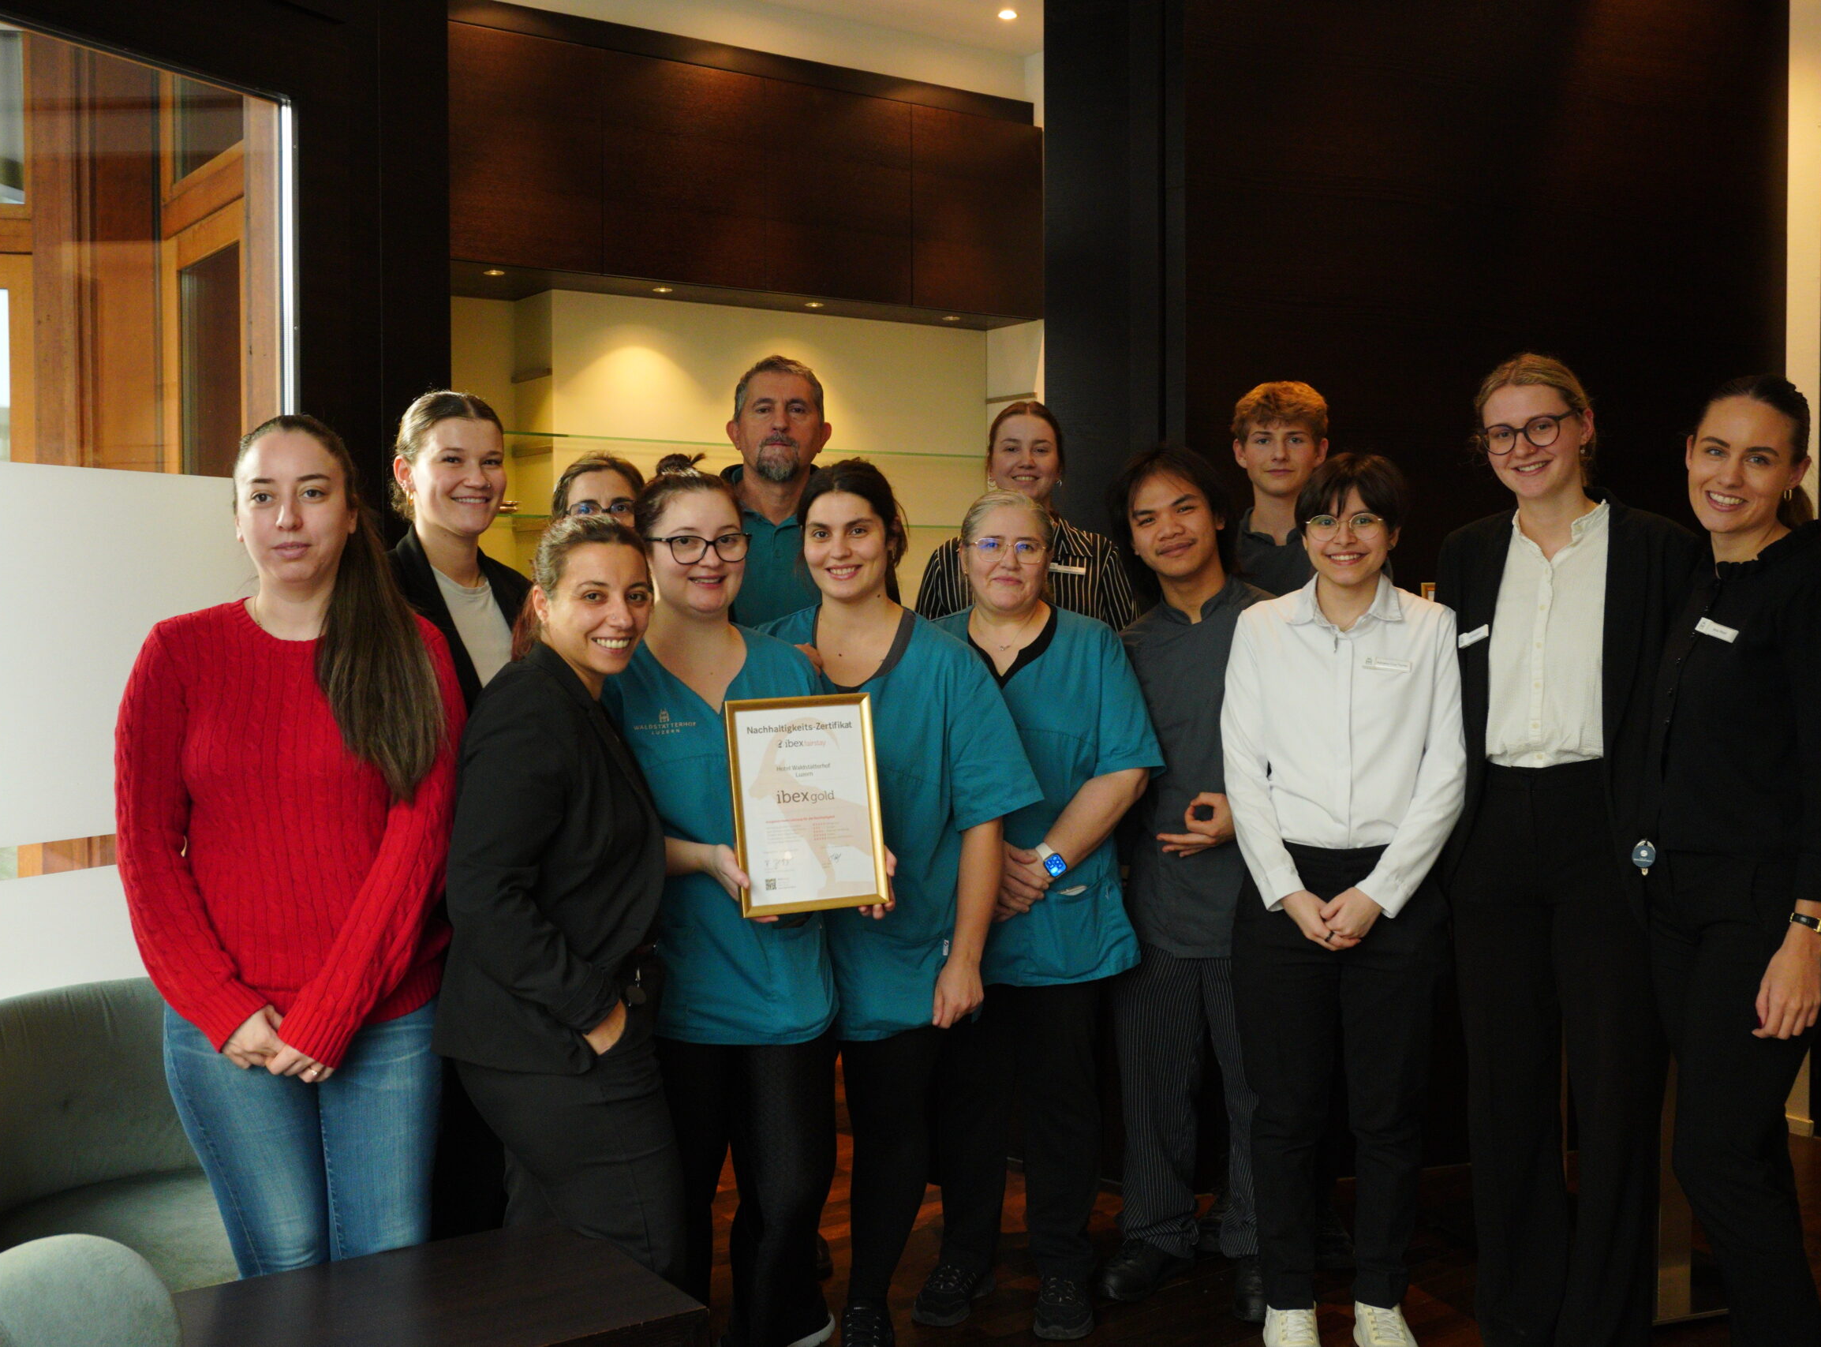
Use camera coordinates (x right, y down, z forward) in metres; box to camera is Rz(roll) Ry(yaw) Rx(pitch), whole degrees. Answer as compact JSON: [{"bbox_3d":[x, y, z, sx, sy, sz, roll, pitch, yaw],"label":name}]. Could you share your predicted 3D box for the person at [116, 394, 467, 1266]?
[{"bbox_3d":[-0.830,0.443,2.550,0.460,1.575,0.320,0,2,-12],"label":"person"}]

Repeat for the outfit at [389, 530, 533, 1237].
[{"bbox_3d":[-0.692,0.476,2.920,0.440,1.387,0.280,-1,2,-19],"label":"outfit"}]

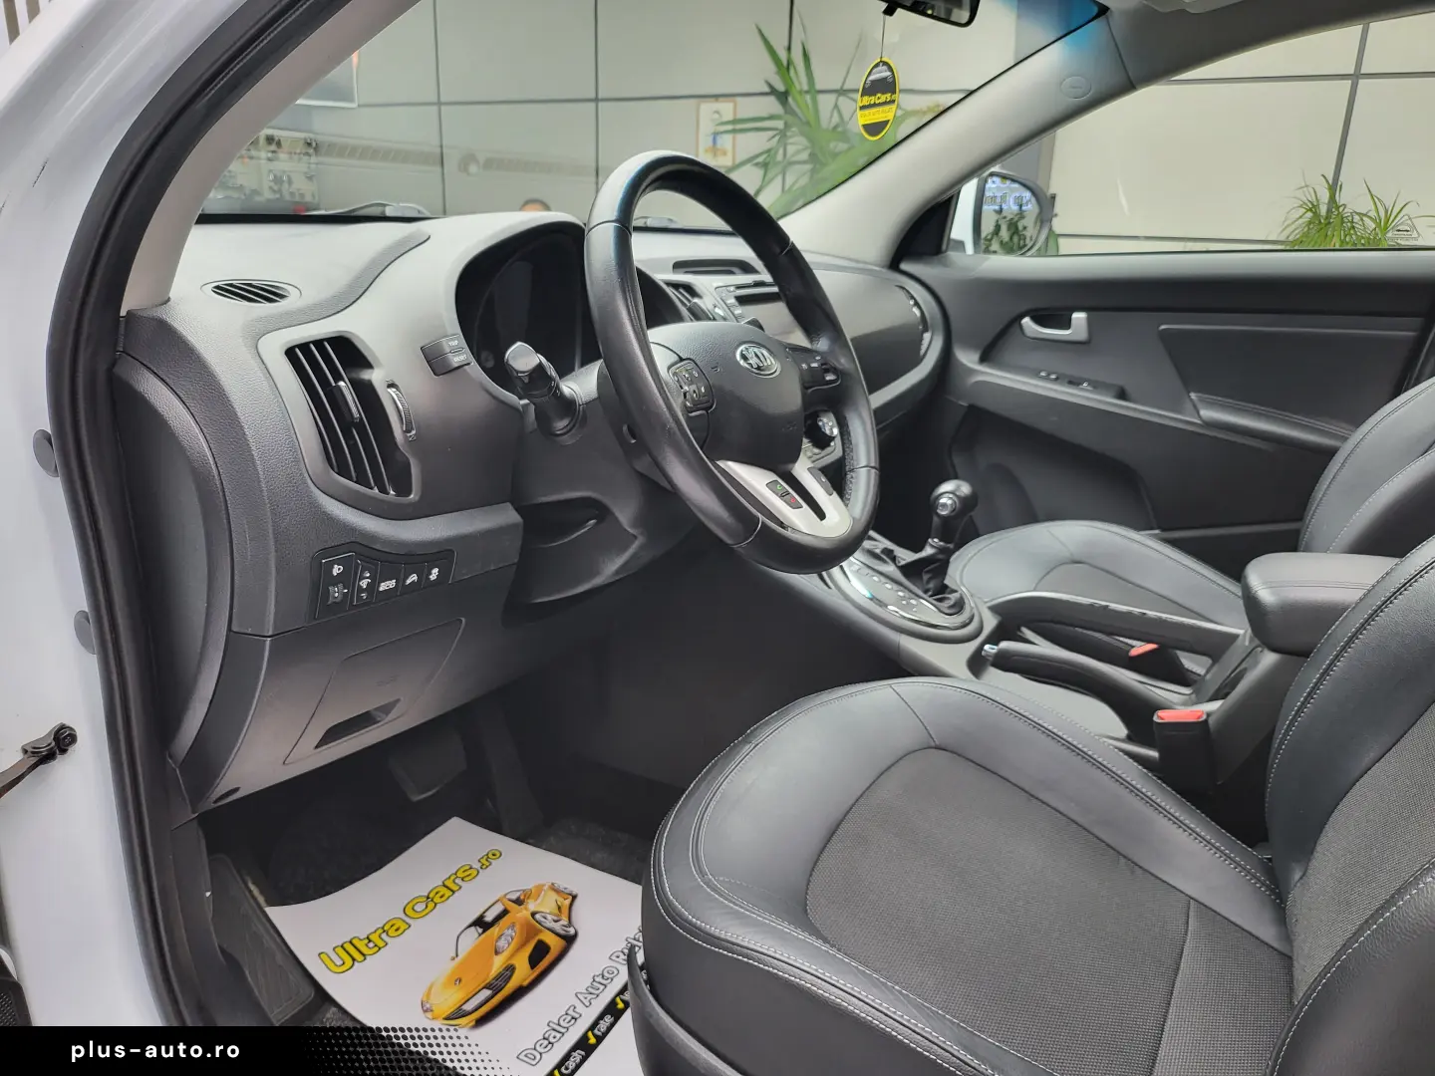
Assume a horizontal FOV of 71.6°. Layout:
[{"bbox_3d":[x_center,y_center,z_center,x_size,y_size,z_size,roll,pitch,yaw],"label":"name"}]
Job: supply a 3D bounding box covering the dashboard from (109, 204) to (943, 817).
[{"bbox_3d":[-0.078,-0.180,1.346,0.500,0.480,1.420,11,20,28],"label":"dashboard"}]

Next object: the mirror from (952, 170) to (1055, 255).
[{"bbox_3d":[0.558,-0.627,1.962,0.210,0.190,0.120,-13,22,-38],"label":"mirror"}]

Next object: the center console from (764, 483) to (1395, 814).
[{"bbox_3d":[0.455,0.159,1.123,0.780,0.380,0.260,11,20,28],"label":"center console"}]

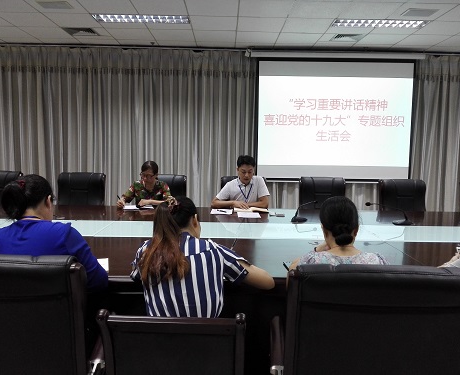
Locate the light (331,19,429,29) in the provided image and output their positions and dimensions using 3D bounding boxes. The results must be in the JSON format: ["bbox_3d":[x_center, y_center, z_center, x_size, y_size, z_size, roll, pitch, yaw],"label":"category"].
[{"bbox_3d":[1.902,-2.071,5.082,1.190,0.060,0.300,1,5,-1],"label":"light"}]

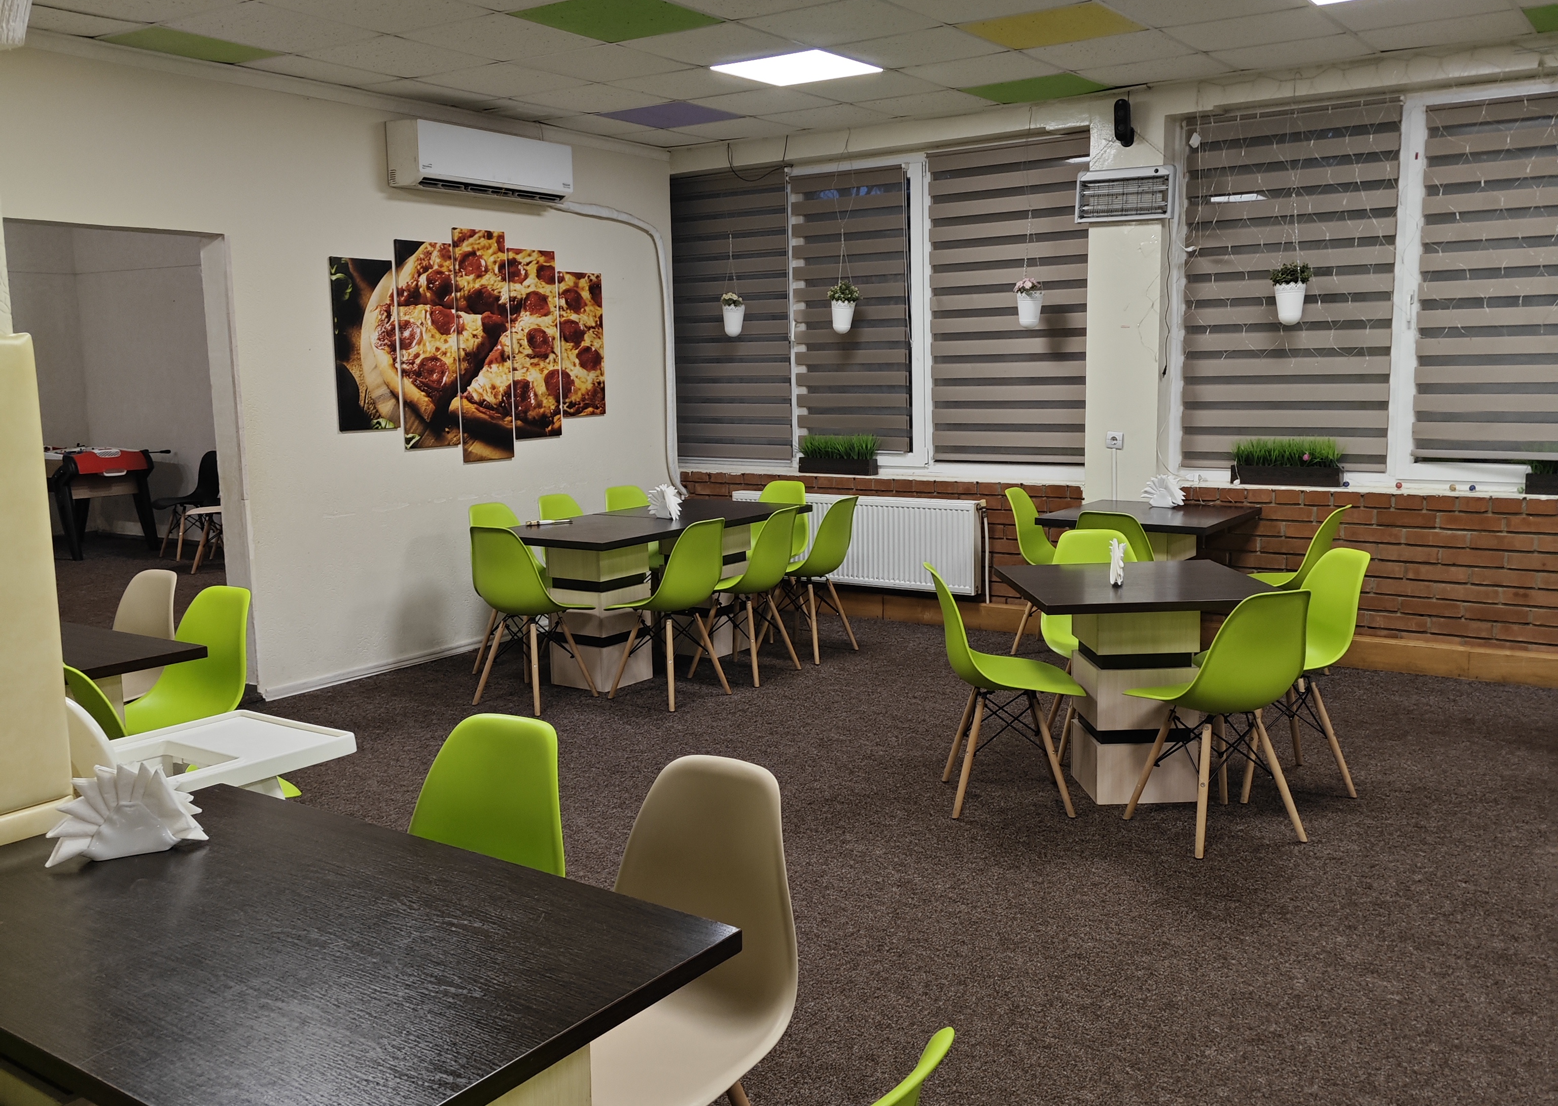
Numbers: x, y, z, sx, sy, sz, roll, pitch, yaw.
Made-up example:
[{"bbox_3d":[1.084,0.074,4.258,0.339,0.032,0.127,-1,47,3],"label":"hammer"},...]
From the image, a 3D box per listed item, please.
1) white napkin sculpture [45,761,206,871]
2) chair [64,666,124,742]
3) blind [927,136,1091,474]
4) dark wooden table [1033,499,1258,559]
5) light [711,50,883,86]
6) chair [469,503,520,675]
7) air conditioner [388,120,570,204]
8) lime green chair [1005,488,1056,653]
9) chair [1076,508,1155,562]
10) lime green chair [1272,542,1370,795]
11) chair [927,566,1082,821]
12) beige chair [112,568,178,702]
[{"bbox_3d":[-1.045,0.407,2.205,0.230,0.140,0.075,-5,9,-28],"label":"white napkin sculpture"},{"bbox_3d":[-1.550,0.622,3.567,0.455,0.800,0.515,7,11,43],"label":"chair"},{"bbox_3d":[1.208,-1.311,7.320,0.930,1.680,0.060,4,10,34],"label":"blind"},{"bbox_3d":[1.720,0.180,6.443,0.800,0.730,0.820,4,10,34],"label":"dark wooden table"},{"bbox_3d":[0.086,-2.126,6.057,0.595,0.025,0.595,4,9,34],"label":"light"},{"bbox_3d":[-1.248,0.172,6.753,0.510,0.805,0.455,5,9,36],"label":"chair"},{"bbox_3d":[-1.485,-1.966,6.993,0.215,0.292,1.055,4,10,34],"label":"air conditioner"},{"bbox_3d":[1.419,0.092,7.013,0.510,0.805,0.455,3,9,29],"label":"lime green chair"},{"bbox_3d":[1.540,0.190,6.205,0.450,0.805,0.520,4,9,30],"label":"chair"},{"bbox_3d":[1.723,0.397,4.712,0.510,0.805,0.455,-2,8,-7],"label":"lime green chair"},{"bbox_3d":[0.740,0.427,4.587,0.515,0.800,0.455,-1,8,2],"label":"chair"},{"bbox_3d":[-2.256,0.488,4.573,0.450,0.805,0.520,4,9,30],"label":"beige chair"}]

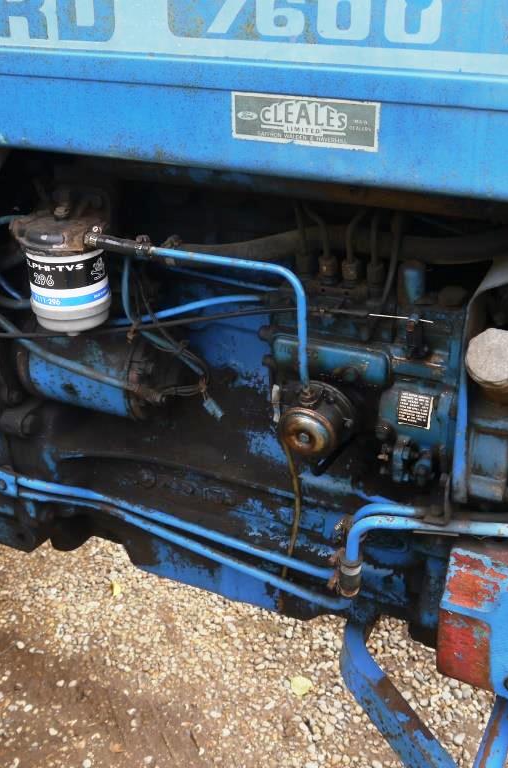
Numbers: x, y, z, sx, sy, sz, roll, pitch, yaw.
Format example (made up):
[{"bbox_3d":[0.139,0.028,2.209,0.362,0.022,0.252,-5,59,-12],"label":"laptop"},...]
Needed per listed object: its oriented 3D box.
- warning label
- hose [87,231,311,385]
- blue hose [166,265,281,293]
[{"bbox_3d":[0.168,0.028,0.864,0.037,0.040,0.002,10,30,20],"label":"warning label"},{"bbox_3d":[-0.062,-0.079,0.889,0.263,0.144,0.032,10,30,20],"label":"hose"},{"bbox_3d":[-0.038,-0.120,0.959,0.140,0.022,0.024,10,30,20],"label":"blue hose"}]

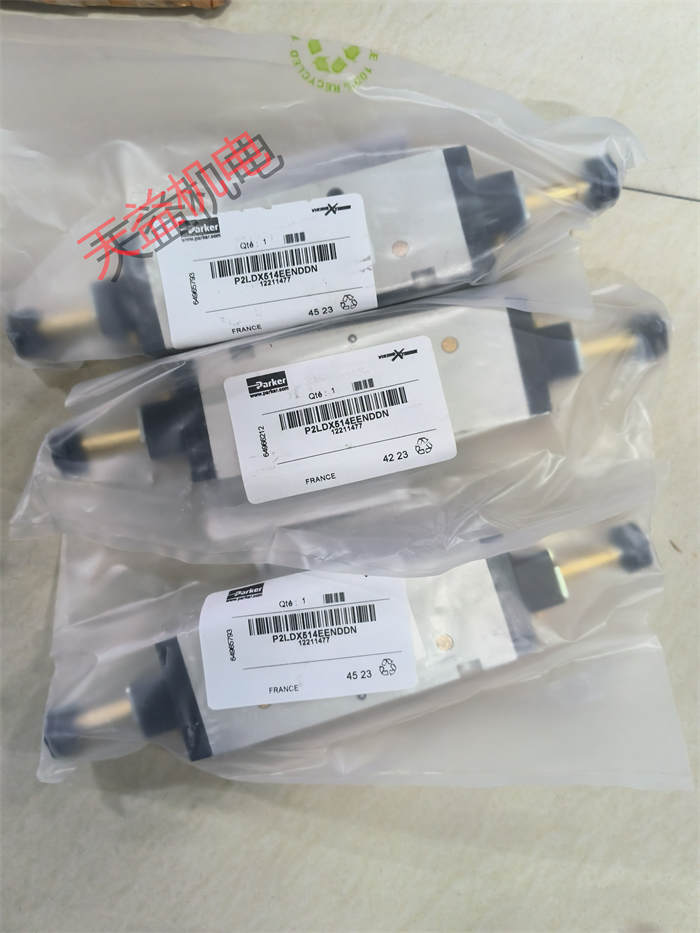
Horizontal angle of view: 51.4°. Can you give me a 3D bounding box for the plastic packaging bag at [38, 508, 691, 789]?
[{"bbox_3d":[0.008,0.079,0.313,0.299,0.047,0.132,0,87,-1],"label":"plastic packaging bag"}]

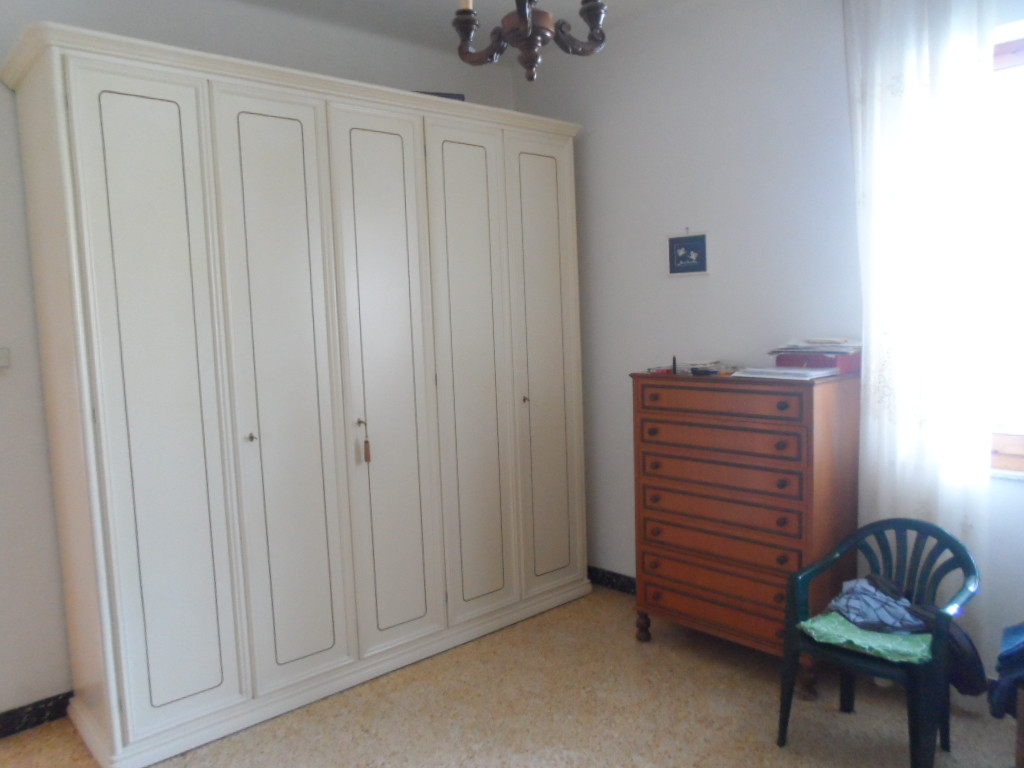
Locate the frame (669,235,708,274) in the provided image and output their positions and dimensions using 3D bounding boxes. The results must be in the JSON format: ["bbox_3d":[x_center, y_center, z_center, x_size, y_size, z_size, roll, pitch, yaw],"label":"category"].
[{"bbox_3d":[0.849,-0.628,3.596,0.020,0.173,0.205,-7,7,-44],"label":"frame"}]

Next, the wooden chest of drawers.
[{"bbox_3d":[1.016,0.582,3.277,0.443,1.260,0.841,-7,7,-44],"label":"wooden chest of drawers"}]

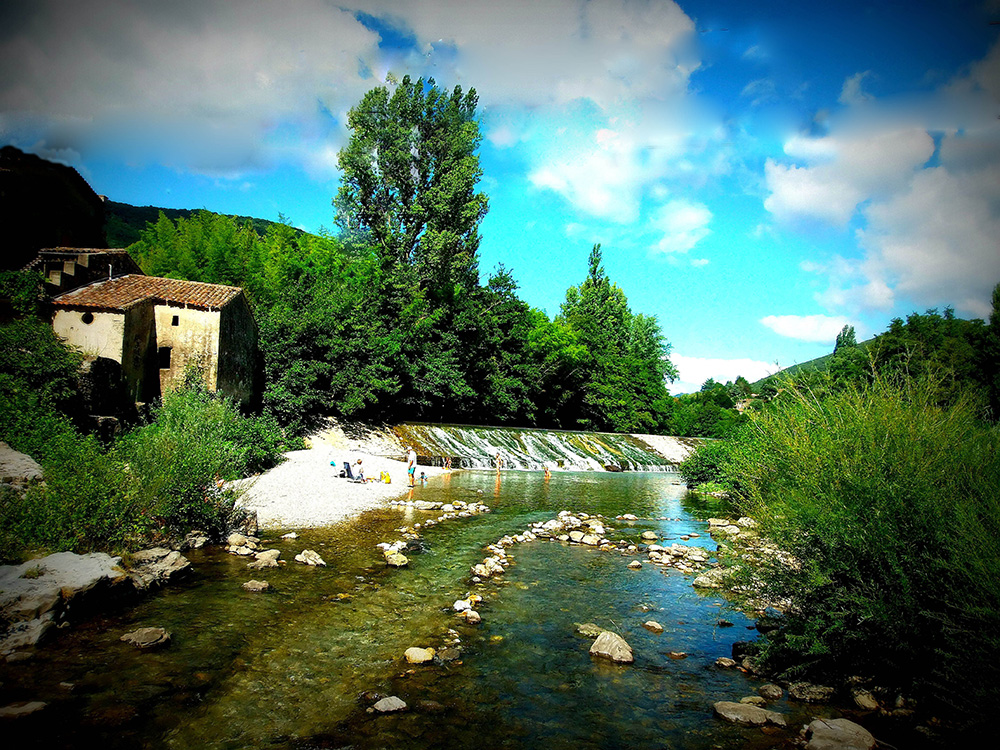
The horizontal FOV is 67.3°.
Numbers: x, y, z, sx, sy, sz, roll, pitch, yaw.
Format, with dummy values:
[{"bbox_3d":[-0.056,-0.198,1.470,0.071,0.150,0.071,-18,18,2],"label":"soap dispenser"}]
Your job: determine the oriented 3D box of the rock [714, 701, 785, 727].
[{"bbox_3d":[2.158,2.874,6.498,0.610,0.150,0.280,0,-5,20],"label":"rock"}]

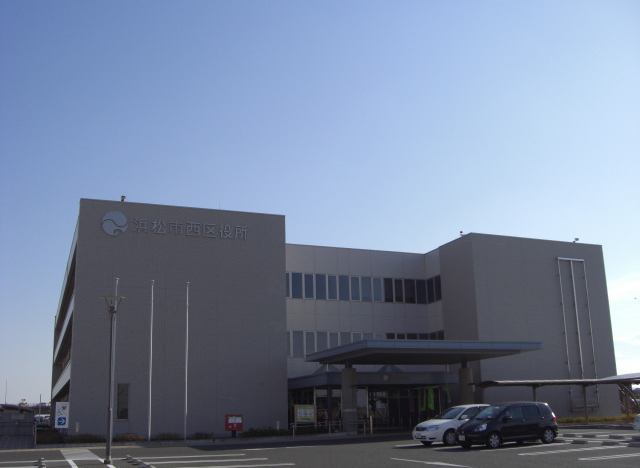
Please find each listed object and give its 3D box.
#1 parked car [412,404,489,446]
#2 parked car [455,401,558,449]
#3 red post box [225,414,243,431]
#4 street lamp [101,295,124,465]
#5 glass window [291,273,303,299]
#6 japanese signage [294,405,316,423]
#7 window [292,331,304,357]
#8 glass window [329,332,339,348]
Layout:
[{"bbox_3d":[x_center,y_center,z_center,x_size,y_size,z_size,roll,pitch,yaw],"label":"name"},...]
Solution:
[{"bbox_3d":[5.683,7.423,27.474,4.300,1.480,1.700,5,-15,-25],"label":"parked car"},{"bbox_3d":[6.917,7.122,26.237,3.830,1.525,1.675,5,-16,-25],"label":"parked car"},{"bbox_3d":[-4.250,9.293,34.600,0.750,0.790,0.570,4,-15,-22],"label":"red post box"},{"bbox_3d":[-6.497,4.461,21.817,0.782,5.080,0.782,4,-15,-21],"label":"street lamp"},{"bbox_3d":[-1.586,3.688,49.516,0.875,1.817,0.120,4,-15,-21],"label":"glass window"},{"bbox_3d":[-0.780,10.013,39.111,1.320,0.980,0.120,4,-15,-21],"label":"japanese signage"},{"bbox_3d":[-1.474,7.473,47.510,0.850,1.750,0.100,5,-15,-23],"label":"window"},{"bbox_3d":[0.963,7.816,49.443,0.778,1.757,0.120,4,-15,-21],"label":"glass window"}]

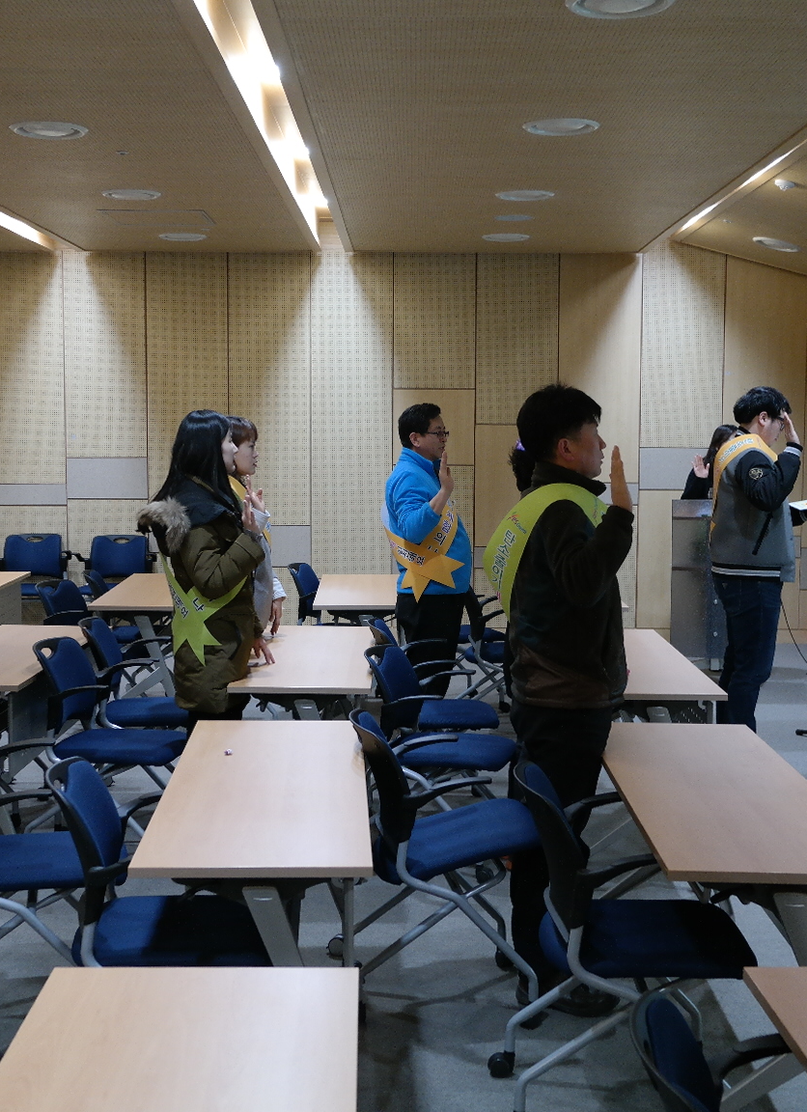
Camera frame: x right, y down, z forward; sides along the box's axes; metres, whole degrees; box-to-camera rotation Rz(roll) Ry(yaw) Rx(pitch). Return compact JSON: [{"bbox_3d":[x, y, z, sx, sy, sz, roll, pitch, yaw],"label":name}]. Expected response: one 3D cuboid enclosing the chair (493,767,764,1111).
[{"bbox_3d":[0.513,0.913,3.271,0.580,0.830,0.570,0,6,0],"label":"chair"}]

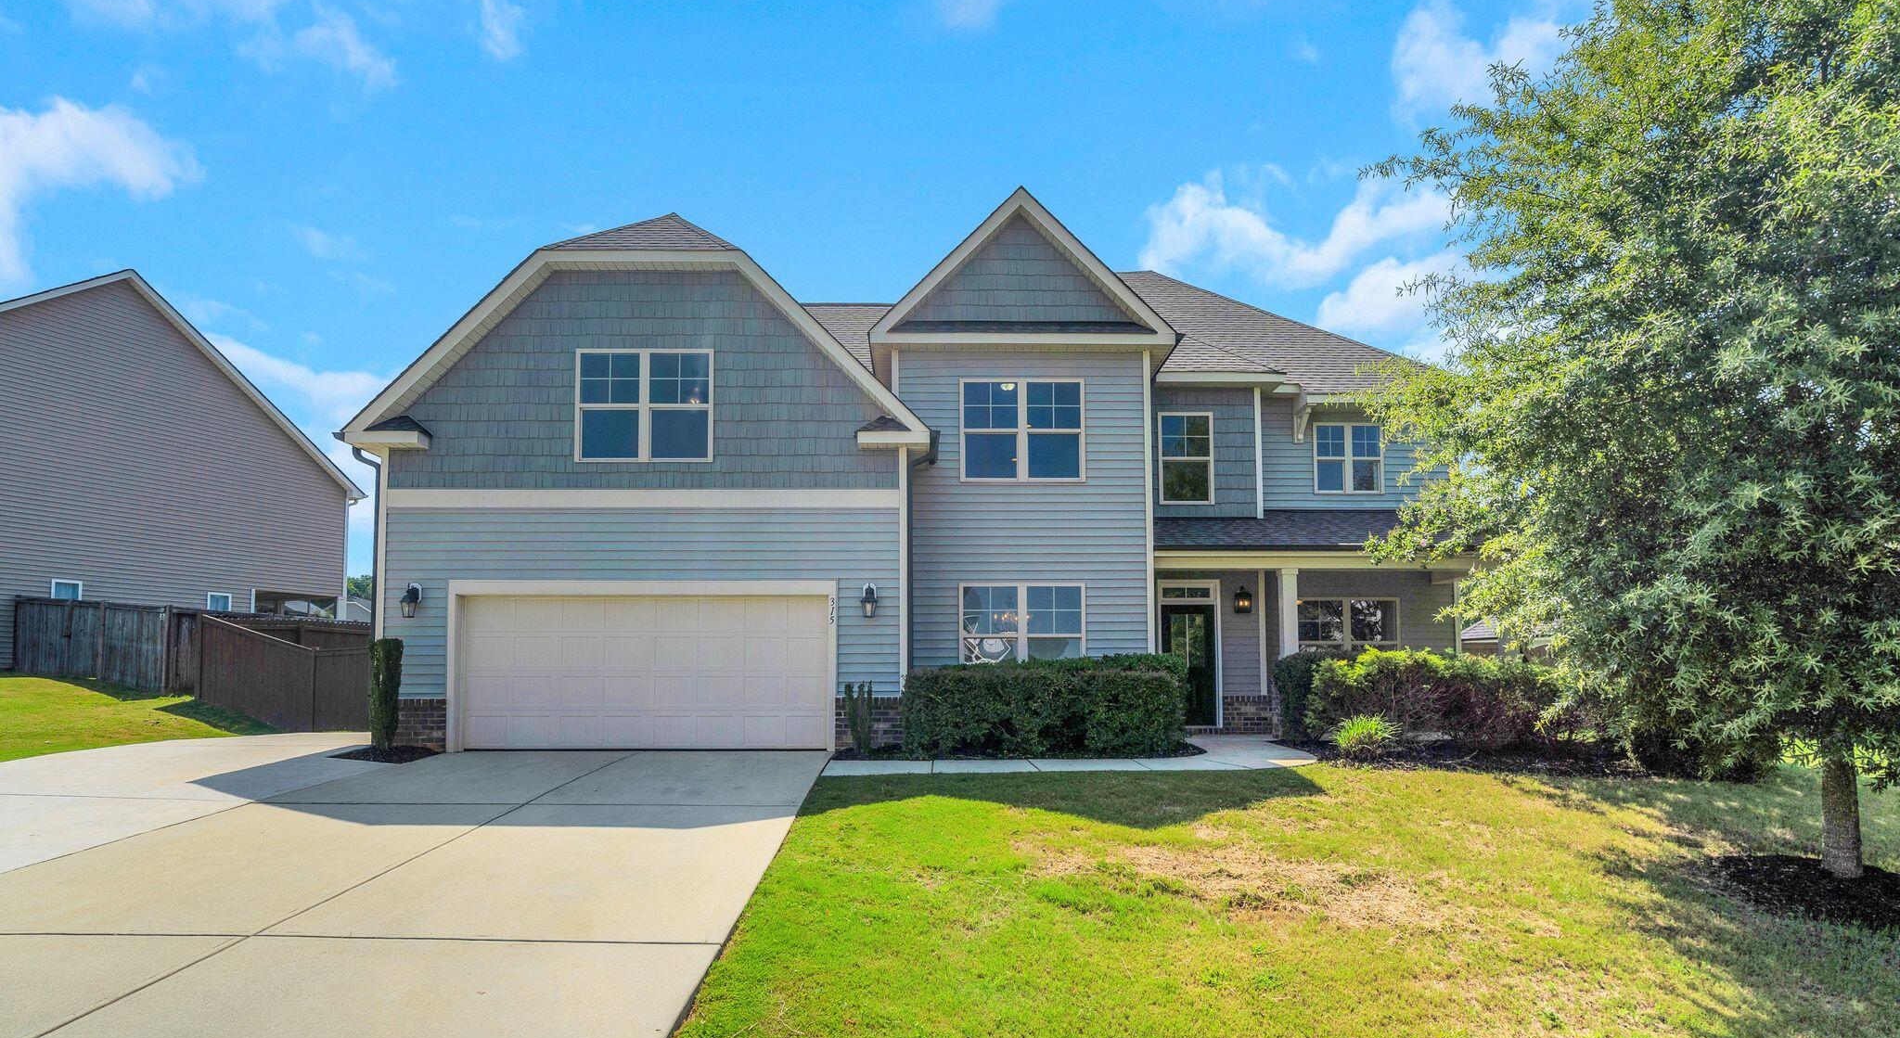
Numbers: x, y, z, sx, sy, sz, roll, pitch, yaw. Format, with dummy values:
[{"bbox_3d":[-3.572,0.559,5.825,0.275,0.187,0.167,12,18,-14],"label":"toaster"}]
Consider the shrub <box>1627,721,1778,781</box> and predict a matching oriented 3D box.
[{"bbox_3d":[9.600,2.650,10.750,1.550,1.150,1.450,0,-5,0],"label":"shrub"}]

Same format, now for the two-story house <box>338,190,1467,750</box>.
[{"bbox_3d":[0.782,-1.098,17.622,17.822,9.384,12.732,0,-5,-2],"label":"two-story house"}]

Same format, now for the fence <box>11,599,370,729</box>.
[{"bbox_3d":[-18.132,3.323,19.233,10.781,2.791,1.897,-1,-5,10],"label":"fence"}]

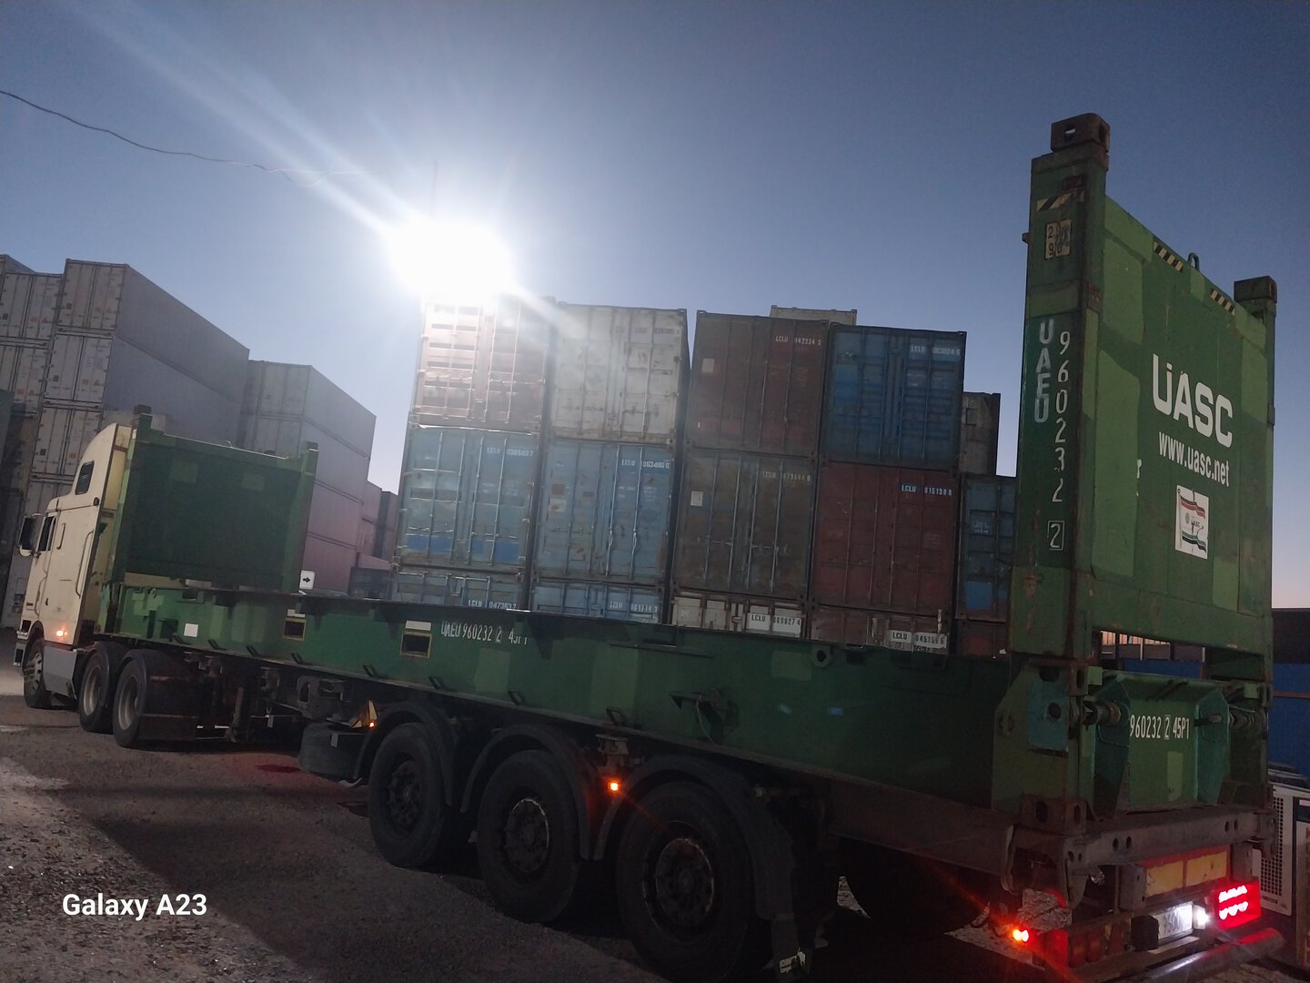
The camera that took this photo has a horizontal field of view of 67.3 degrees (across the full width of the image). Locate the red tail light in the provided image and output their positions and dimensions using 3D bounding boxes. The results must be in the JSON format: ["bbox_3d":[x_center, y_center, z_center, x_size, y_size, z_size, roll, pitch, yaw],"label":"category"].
[{"bbox_3d":[2.945,2.087,4.986,0.480,0.160,0.090,12,-10,-41],"label":"red tail light"}]

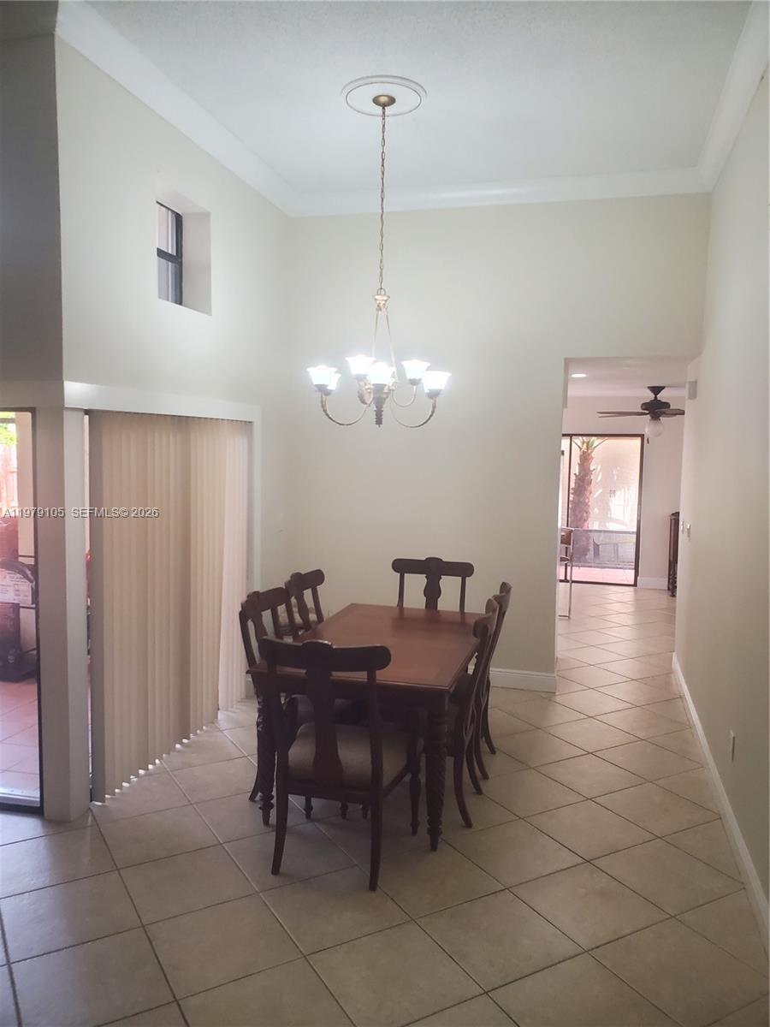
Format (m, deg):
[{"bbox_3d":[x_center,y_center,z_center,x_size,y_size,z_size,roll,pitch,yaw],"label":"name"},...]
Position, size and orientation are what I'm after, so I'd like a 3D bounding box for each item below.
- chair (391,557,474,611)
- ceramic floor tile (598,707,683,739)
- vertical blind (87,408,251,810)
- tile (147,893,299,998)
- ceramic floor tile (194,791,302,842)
[{"bbox_3d":[0.272,0.858,5.153,0.566,1.036,0.612,2,5,13],"label":"chair"},{"bbox_3d":[1.710,1.400,5.149,0.449,0.010,0.449,-2,5,-30],"label":"ceramic floor tile"},{"bbox_3d":[-1.197,0.404,4.632,0.100,1.970,1.810,2,5,15],"label":"vertical blind"},{"bbox_3d":[-0.599,1.572,2.821,0.448,0.010,0.448,-2,5,-30],"label":"tile"},{"bbox_3d":[-0.652,1.487,3.832,0.452,0.010,0.452,-2,6,-30],"label":"ceramic floor tile"}]

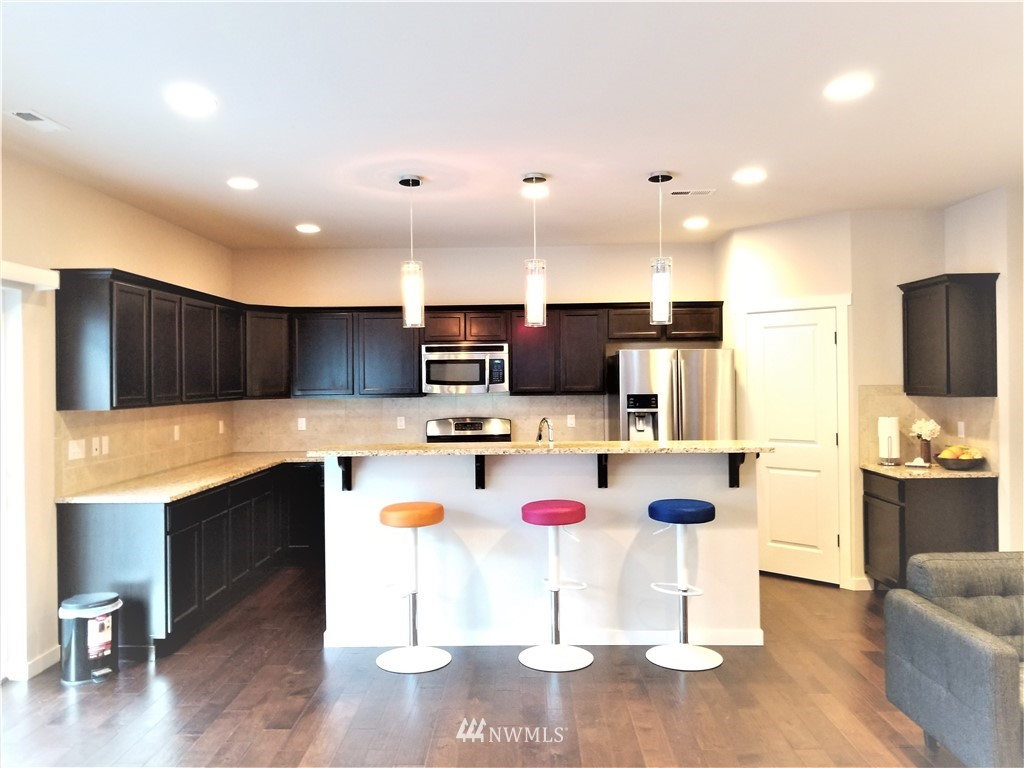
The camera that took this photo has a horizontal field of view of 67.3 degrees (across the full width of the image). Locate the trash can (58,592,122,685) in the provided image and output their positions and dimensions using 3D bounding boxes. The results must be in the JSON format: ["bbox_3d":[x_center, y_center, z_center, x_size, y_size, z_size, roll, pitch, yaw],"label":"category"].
[{"bbox_3d":[-2.236,1.348,4.083,0.235,0.410,0.280,0,0,42],"label":"trash can"}]

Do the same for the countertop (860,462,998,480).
[{"bbox_3d":[2.843,0.595,5.280,0.623,0.037,0.615,-1,0,1],"label":"countertop"}]

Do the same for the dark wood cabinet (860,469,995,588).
[{"bbox_3d":[2.825,1.043,5.231,0.615,0.880,0.570,-1,0,1],"label":"dark wood cabinet"}]

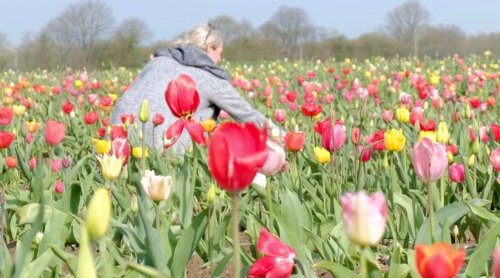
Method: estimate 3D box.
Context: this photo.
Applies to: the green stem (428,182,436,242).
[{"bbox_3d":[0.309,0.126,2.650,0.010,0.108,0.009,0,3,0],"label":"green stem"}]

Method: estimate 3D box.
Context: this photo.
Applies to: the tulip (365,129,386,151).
[{"bbox_3d":[0.406,0.003,5.000,0.070,0.068,0.066,0,3,0],"label":"tulip"}]

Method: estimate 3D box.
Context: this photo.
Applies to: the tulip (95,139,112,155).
[{"bbox_3d":[-0.440,0.023,4.700,0.049,0.047,0.048,0,3,0],"label":"tulip"}]

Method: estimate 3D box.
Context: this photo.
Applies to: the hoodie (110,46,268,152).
[{"bbox_3d":[-0.307,-0.192,7.850,0.580,0.580,0.620,3,4,41],"label":"hoodie"}]

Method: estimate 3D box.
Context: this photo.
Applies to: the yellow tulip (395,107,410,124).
[{"bbox_3d":[0.587,-0.092,6.000,0.055,0.066,0.054,0,3,0],"label":"yellow tulip"}]

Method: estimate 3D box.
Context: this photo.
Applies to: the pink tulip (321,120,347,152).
[{"bbox_3d":[0.230,-0.005,4.250,0.066,0.080,0.063,0,3,0],"label":"pink tulip"}]

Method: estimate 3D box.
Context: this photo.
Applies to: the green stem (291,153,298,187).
[{"bbox_3d":[0.125,0.085,4.400,0.013,0.098,0.012,0,3,0],"label":"green stem"}]

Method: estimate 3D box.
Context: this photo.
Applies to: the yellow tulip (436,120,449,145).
[{"bbox_3d":[0.531,-0.018,4.300,0.034,0.066,0.034,0,3,0],"label":"yellow tulip"}]

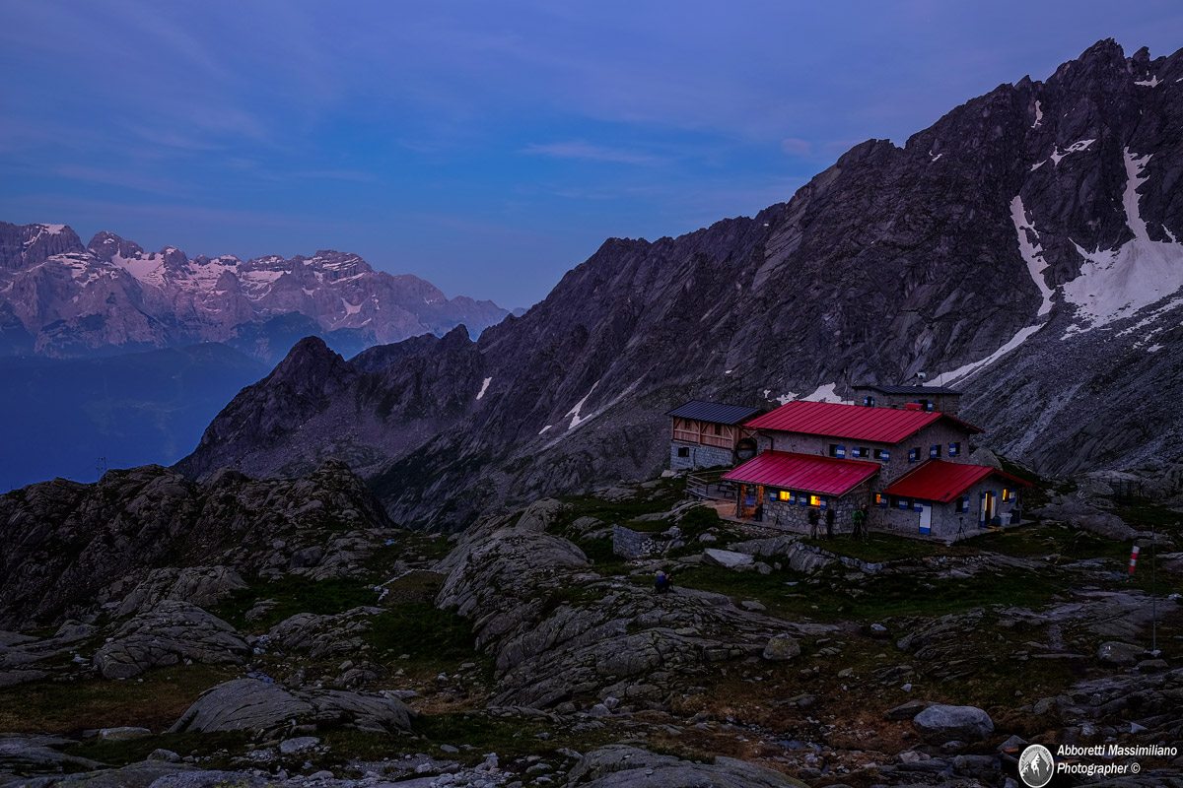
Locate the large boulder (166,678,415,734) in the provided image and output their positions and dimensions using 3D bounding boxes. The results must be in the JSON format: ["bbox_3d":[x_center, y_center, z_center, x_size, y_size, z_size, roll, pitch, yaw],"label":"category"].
[{"bbox_3d":[-10.441,10.629,40.000,8.200,1.350,3.500,-2,5,-15],"label":"large boulder"}]

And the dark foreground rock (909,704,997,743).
[{"bbox_3d":[11.624,10.490,37.000,2.500,1.050,1.550,1,5,17],"label":"dark foreground rock"}]

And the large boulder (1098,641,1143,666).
[{"bbox_3d":[21.155,10.311,46.000,1.650,0.850,1.150,2,5,25],"label":"large boulder"}]

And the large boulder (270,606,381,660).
[{"bbox_3d":[-11.941,10.451,51.500,5.100,1.500,4.500,-2,5,-13],"label":"large boulder"}]

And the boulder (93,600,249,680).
[{"bbox_3d":[-18.139,10.290,49.500,6.400,2.400,5.200,-2,5,-20],"label":"boulder"}]

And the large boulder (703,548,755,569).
[{"bbox_3d":[7.717,9.249,65.000,2.800,1.050,1.700,0,5,7],"label":"large boulder"}]

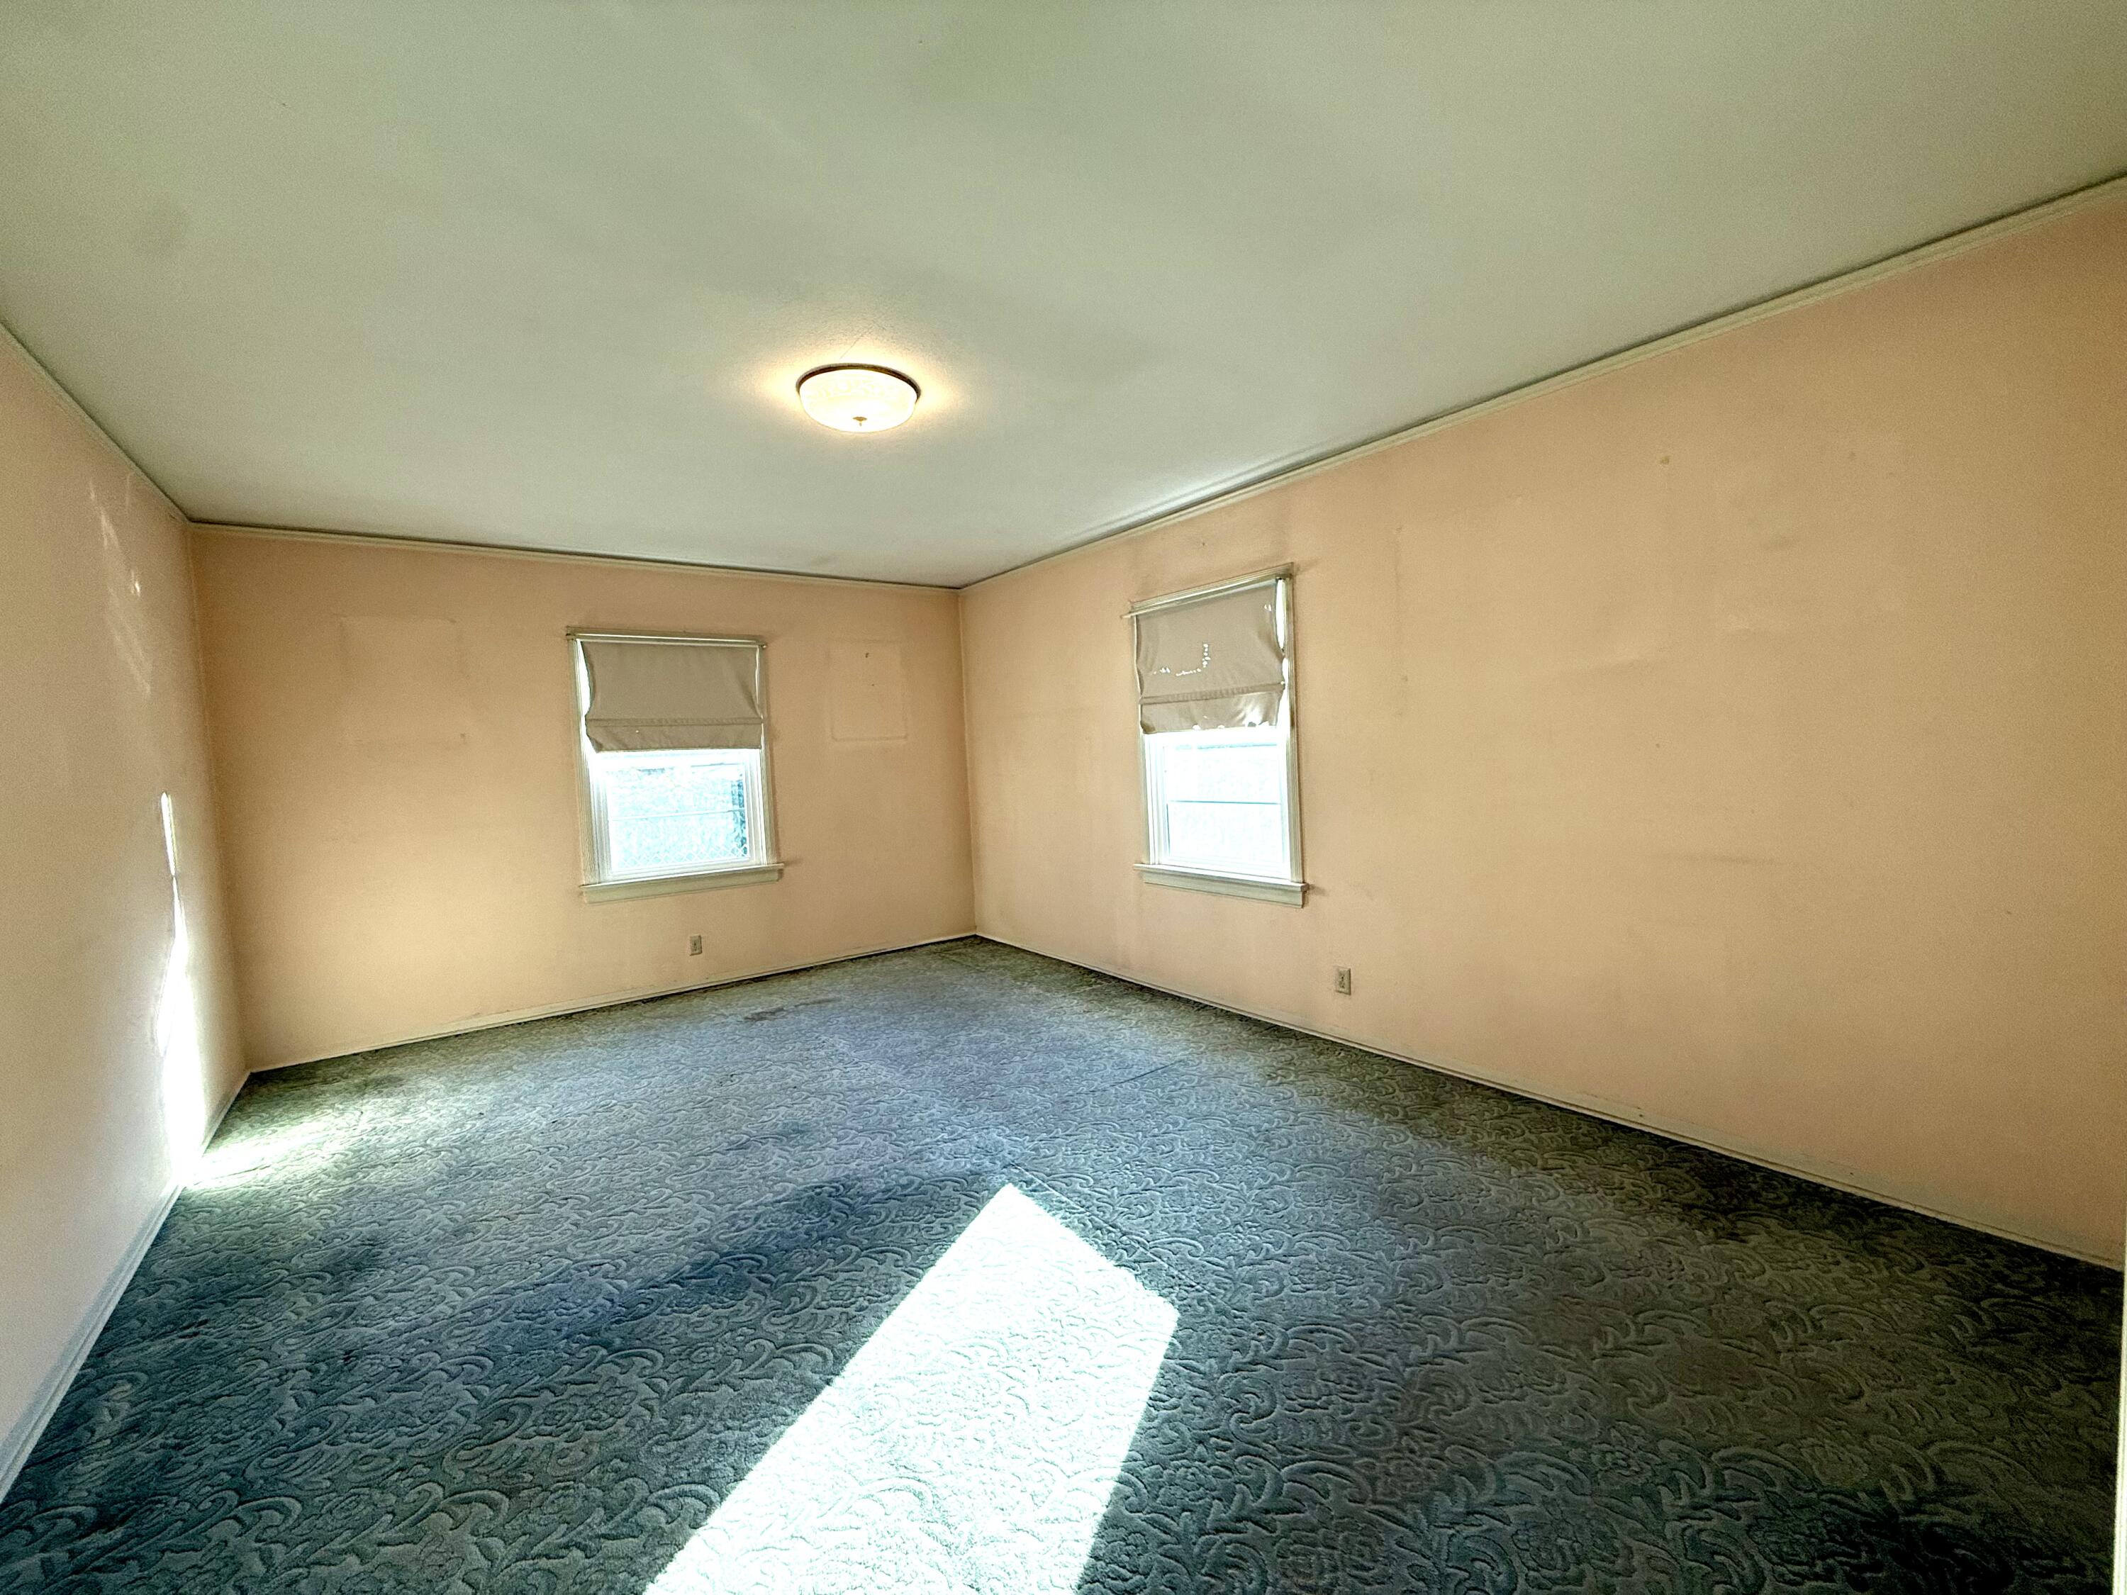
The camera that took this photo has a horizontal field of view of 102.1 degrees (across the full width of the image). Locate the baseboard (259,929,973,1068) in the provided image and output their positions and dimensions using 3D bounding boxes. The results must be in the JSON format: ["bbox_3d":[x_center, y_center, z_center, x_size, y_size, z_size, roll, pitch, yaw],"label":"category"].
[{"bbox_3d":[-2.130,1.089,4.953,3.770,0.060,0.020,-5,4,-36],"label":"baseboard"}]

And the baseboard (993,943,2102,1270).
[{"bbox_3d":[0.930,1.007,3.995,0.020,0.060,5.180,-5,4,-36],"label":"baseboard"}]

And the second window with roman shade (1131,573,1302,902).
[{"bbox_3d":[0.701,-0.265,4.134,0.100,1.460,1.060,-5,4,-36],"label":"second window with roman shade"}]

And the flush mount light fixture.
[{"bbox_3d":[-0.615,-1.192,2.615,0.365,0.130,0.365,-3,3,0],"label":"flush mount light fixture"}]

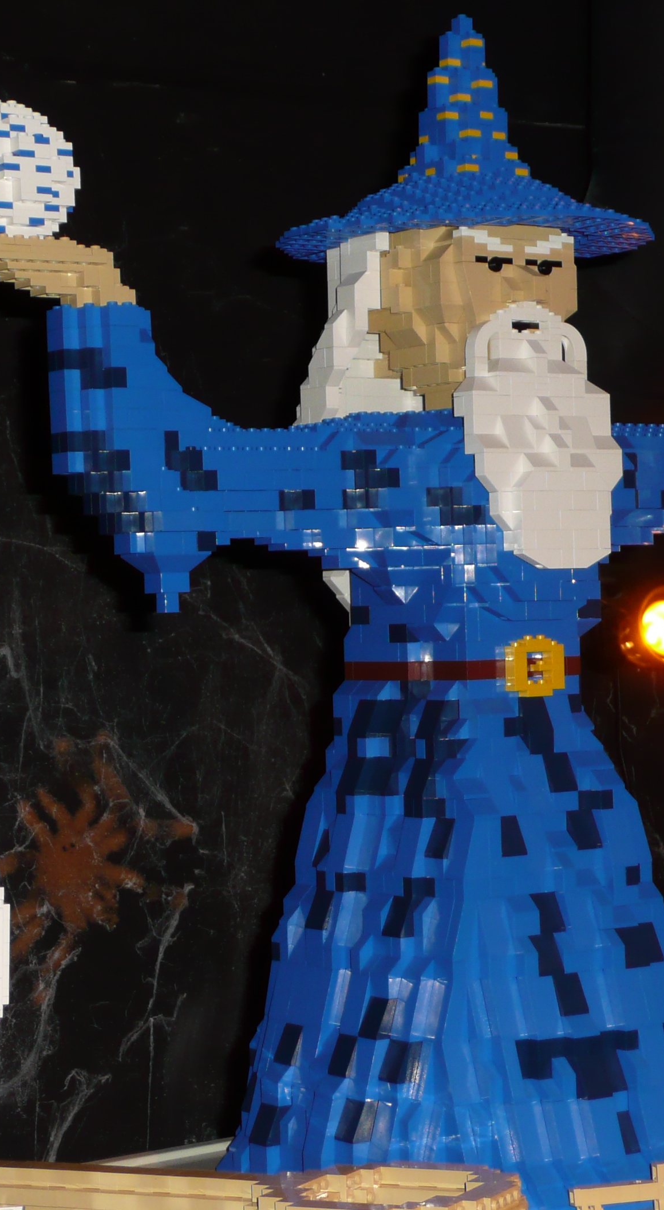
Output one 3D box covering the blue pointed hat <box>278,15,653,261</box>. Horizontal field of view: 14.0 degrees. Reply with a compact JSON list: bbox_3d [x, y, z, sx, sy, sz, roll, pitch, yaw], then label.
[{"bbox_3d":[0.069,-0.248,1.400,0.195,0.120,0.195,-1,0,0],"label":"blue pointed hat"}]

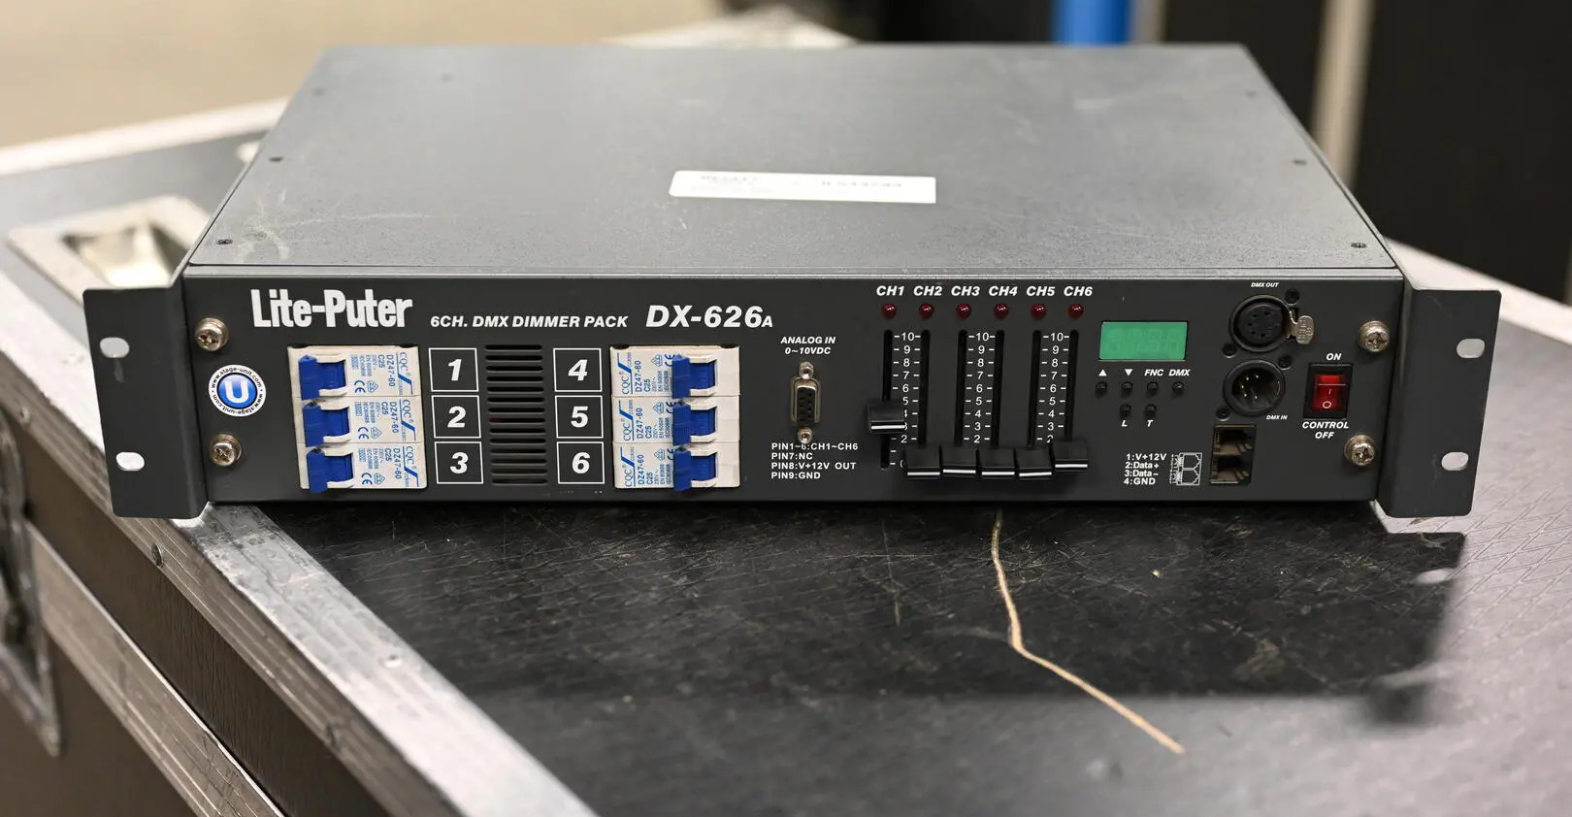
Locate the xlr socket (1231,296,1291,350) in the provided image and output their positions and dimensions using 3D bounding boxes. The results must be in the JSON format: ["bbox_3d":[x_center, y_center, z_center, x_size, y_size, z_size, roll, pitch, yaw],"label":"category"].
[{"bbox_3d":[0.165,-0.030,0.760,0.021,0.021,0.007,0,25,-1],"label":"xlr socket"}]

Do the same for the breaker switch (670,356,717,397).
[{"bbox_3d":[-0.032,-0.011,0.761,0.015,0.014,0.009,0,25,0],"label":"breaker switch"}]

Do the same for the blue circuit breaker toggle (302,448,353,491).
[{"bbox_3d":[-0.162,0.022,0.776,0.015,0.014,0.010,0,26,0],"label":"blue circuit breaker toggle"}]

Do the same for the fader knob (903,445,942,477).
[{"bbox_3d":[0.049,0.020,0.776,0.012,0.010,0.010,0,25,-1],"label":"fader knob"}]

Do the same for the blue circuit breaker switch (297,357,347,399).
[{"bbox_3d":[-0.161,-0.011,0.760,0.014,0.014,0.009,0,25,0],"label":"blue circuit breaker switch"}]

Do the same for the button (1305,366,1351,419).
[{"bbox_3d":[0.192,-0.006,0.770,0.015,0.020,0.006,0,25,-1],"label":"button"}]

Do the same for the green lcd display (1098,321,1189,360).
[{"bbox_3d":[0.125,-0.024,0.762,0.030,0.015,0.003,0,25,-1],"label":"green lcd display"}]

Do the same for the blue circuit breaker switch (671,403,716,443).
[{"bbox_3d":[-0.032,0.005,0.771,0.015,0.015,0.009,0,25,-1],"label":"blue circuit breaker switch"}]

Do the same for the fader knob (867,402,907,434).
[{"bbox_3d":[0.036,0.004,0.766,0.012,0.006,0.013,0,25,0],"label":"fader knob"}]

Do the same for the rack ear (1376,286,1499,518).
[{"bbox_3d":[0.229,-0.003,0.767,0.032,0.088,0.013,0,25,-1],"label":"rack ear"}]

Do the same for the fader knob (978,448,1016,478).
[{"bbox_3d":[0.075,0.020,0.774,0.012,0.006,0.013,0,25,0],"label":"fader knob"}]

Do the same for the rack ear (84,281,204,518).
[{"bbox_3d":[-0.223,-0.003,0.762,0.031,0.088,0.013,0,25,0],"label":"rack ear"}]

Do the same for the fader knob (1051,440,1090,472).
[{"bbox_3d":[0.101,0.017,0.773,0.012,0.006,0.013,0,25,0],"label":"fader knob"}]

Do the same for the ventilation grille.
[{"bbox_3d":[-0.095,0.002,0.773,0.021,0.055,0.003,0,25,0],"label":"ventilation grille"}]

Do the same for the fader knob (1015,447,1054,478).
[{"bbox_3d":[0.088,0.020,0.775,0.012,0.006,0.013,0,25,0],"label":"fader knob"}]

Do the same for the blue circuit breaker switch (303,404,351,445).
[{"bbox_3d":[-0.161,0.005,0.769,0.016,0.015,0.009,0,25,-1],"label":"blue circuit breaker switch"}]

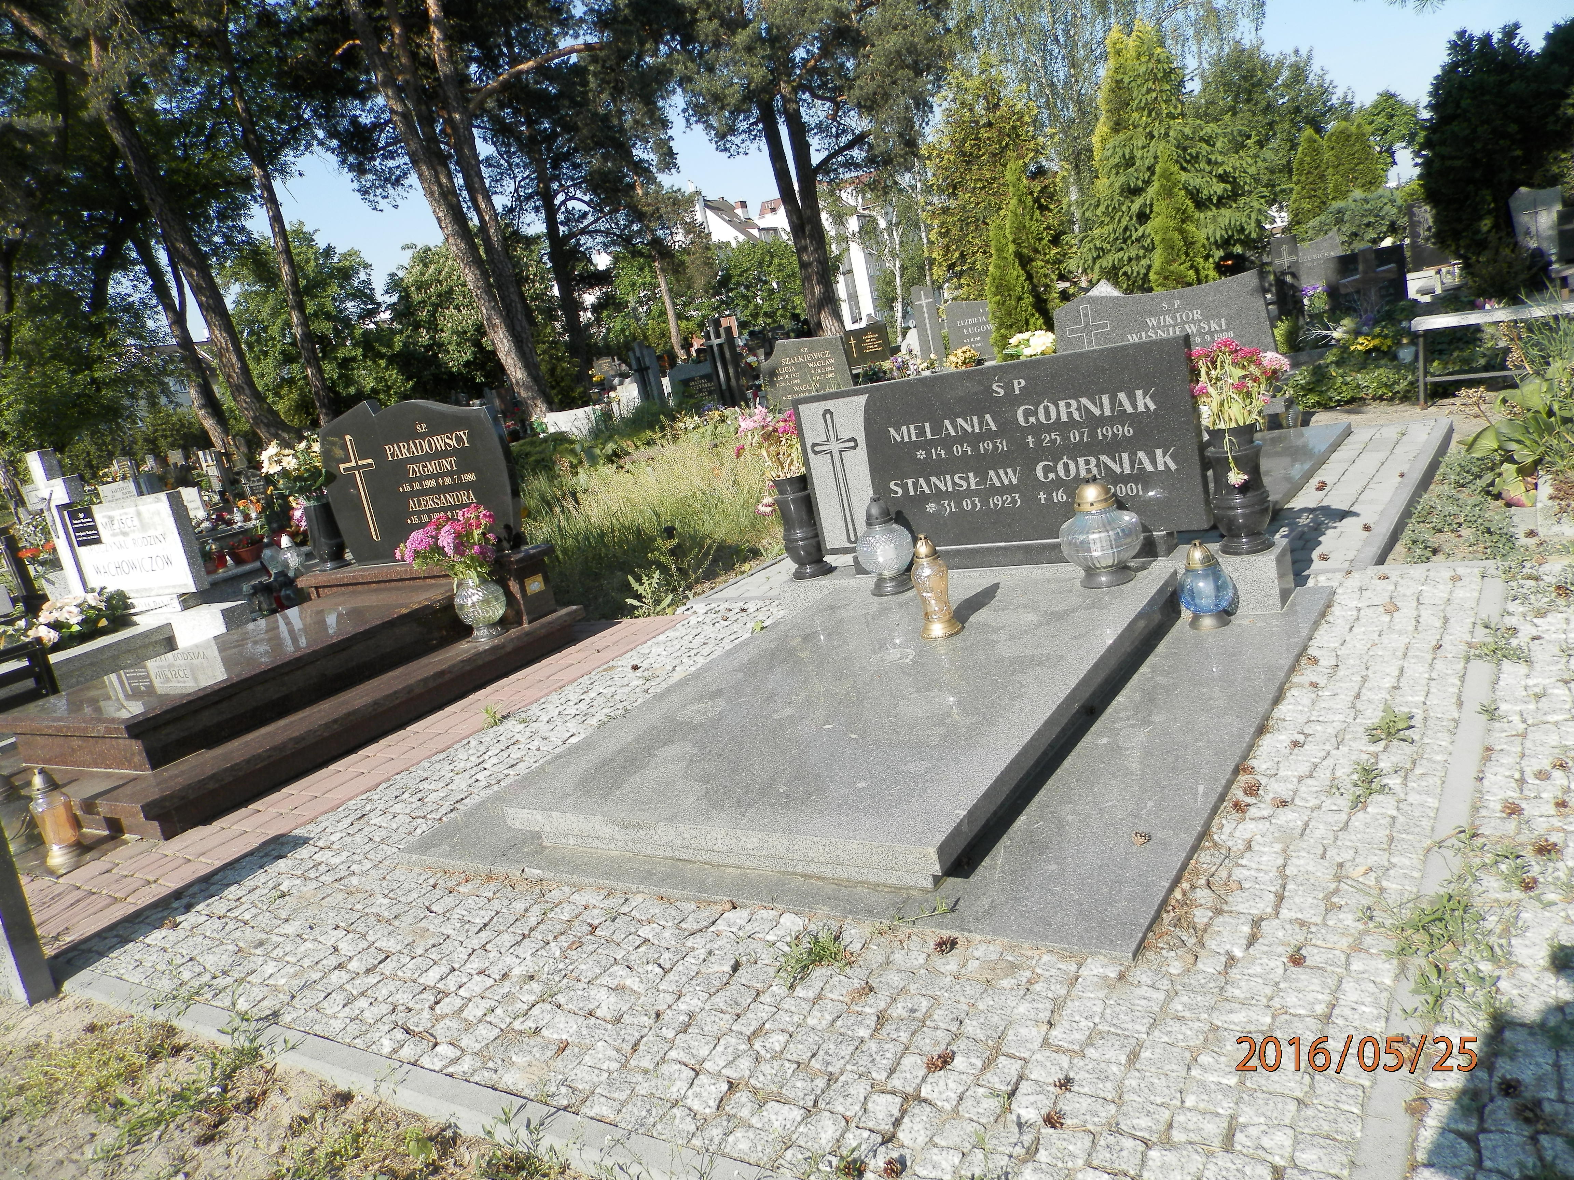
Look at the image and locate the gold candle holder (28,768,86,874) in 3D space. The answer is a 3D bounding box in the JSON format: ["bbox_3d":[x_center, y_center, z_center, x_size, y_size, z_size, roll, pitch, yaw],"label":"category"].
[{"bbox_3d":[-2.130,0.661,3.297,0.130,0.303,0.130,-3,16,35],"label":"gold candle holder"}]

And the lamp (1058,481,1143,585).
[{"bbox_3d":[0.913,-0.177,3.302,0.241,0.300,0.241,-3,16,35],"label":"lamp"}]

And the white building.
[{"bbox_3d":[0.086,-26.064,90.041,14.000,11.300,11.000,-12,13,0],"label":"white building"}]

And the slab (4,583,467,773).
[{"bbox_3d":[-2.022,0.300,4.333,0.949,0.192,1.435,-3,16,35],"label":"slab"}]

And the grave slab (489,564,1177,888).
[{"bbox_3d":[0.243,0.275,2.977,1.130,0.122,1.616,-3,16,35],"label":"grave slab"}]

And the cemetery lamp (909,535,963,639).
[{"bbox_3d":[0.444,-0.014,3.439,0.126,0.302,0.126,-3,16,34],"label":"cemetery lamp"}]

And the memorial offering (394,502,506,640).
[{"bbox_3d":[-1.432,-0.082,4.931,0.419,0.600,0.376,-3,16,34],"label":"memorial offering"}]

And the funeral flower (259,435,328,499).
[{"bbox_3d":[-2.301,-0.572,5.311,0.300,0.280,0.280,-3,16,35],"label":"funeral flower"}]

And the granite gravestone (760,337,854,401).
[{"bbox_3d":[0.187,-1.595,8.752,0.800,0.680,0.090,-3,16,34],"label":"granite gravestone"}]

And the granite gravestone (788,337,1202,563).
[{"bbox_3d":[0.694,-0.447,3.900,1.419,0.623,0.077,-3,16,34],"label":"granite gravestone"}]

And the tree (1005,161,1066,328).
[{"bbox_3d":[1.506,-1.688,6.794,0.460,1.711,0.460,-3,16,35],"label":"tree"}]

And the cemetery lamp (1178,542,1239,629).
[{"bbox_3d":[1.265,-0.023,3.455,0.172,0.259,0.172,-3,16,34],"label":"cemetery lamp"}]

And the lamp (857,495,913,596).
[{"bbox_3d":[0.342,-0.158,4.030,0.200,0.337,0.200,-3,16,34],"label":"lamp"}]

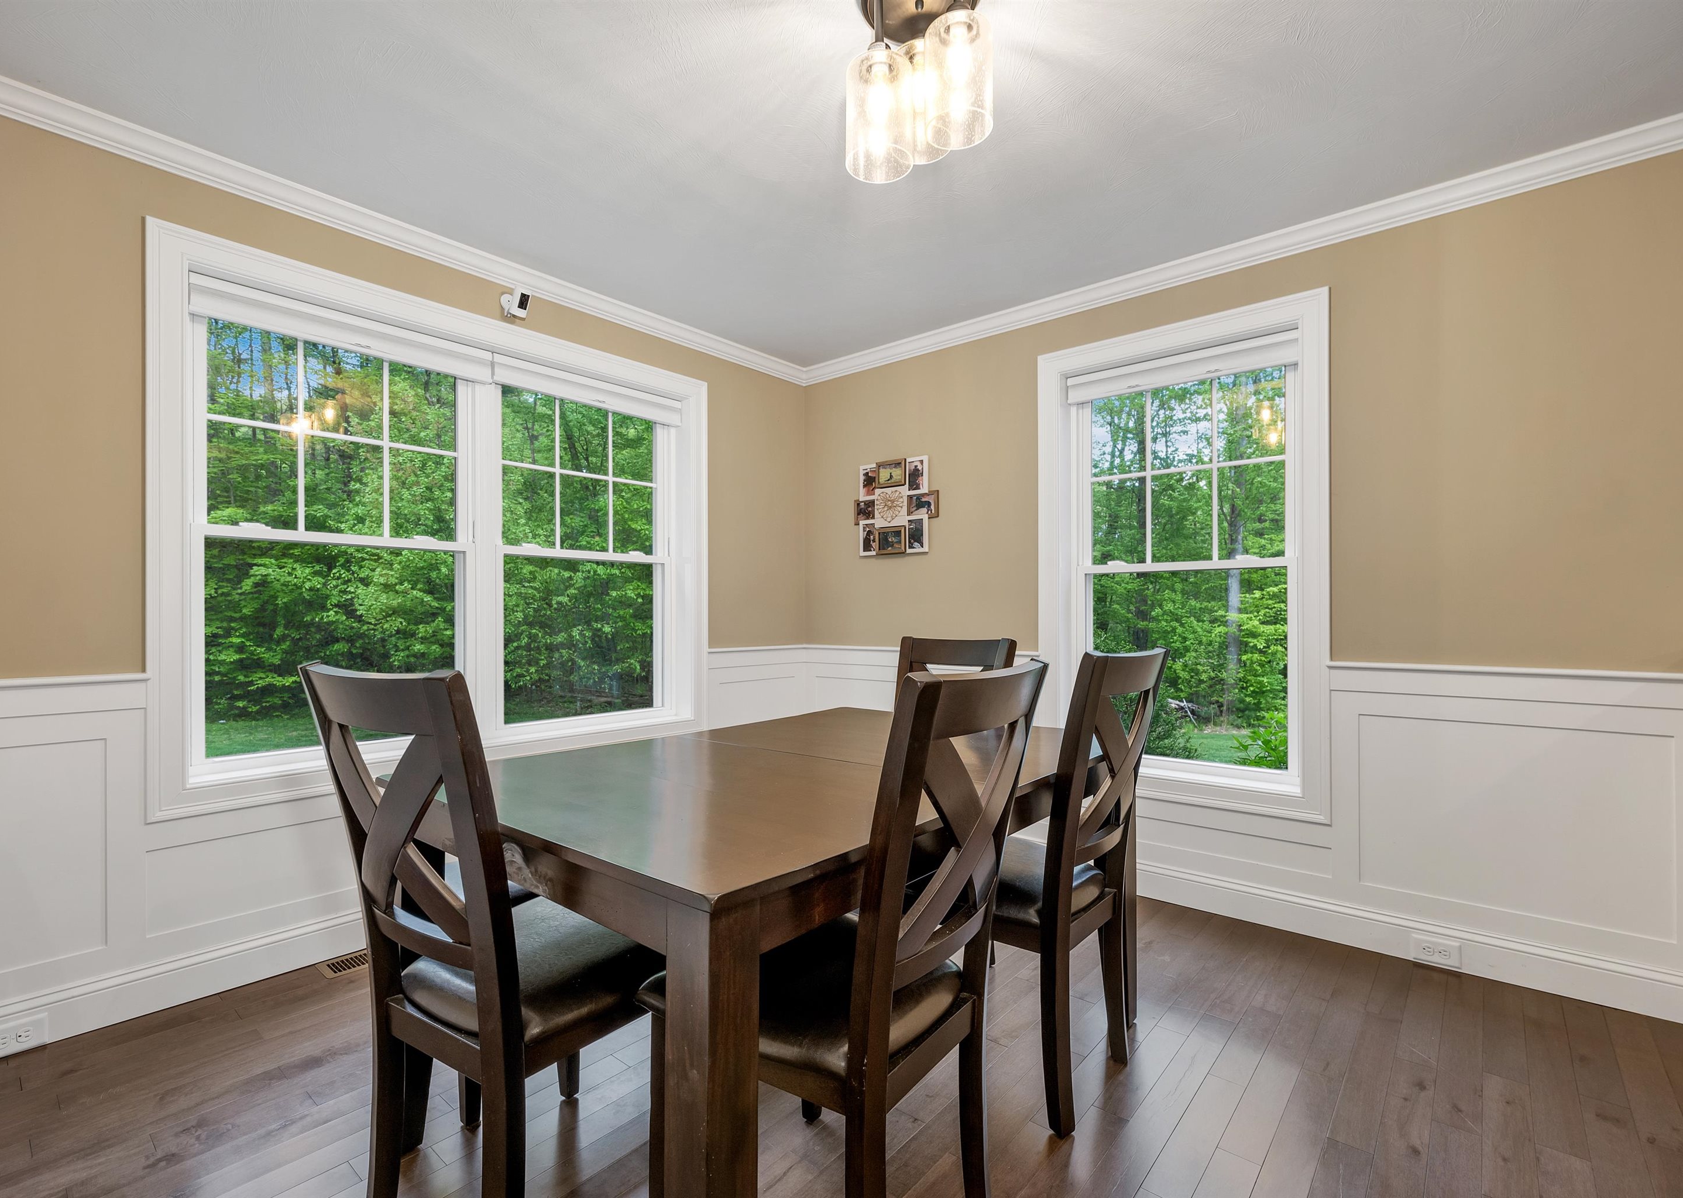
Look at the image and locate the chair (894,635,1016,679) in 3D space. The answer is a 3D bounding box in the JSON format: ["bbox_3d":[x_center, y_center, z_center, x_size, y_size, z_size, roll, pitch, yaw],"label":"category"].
[{"bbox_3d":[0.190,0.640,2.145,0.455,1.010,0.560,-1,-2,40],"label":"chair"}]

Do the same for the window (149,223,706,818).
[{"bbox_3d":[-1.319,-0.206,2.674,0.120,1.691,1.905,-1,-2,42],"label":"window"}]

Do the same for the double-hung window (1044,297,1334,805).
[{"bbox_3d":[1.288,-0.138,2.727,1.022,1.834,0.120,-1,-2,38],"label":"double-hung window"}]

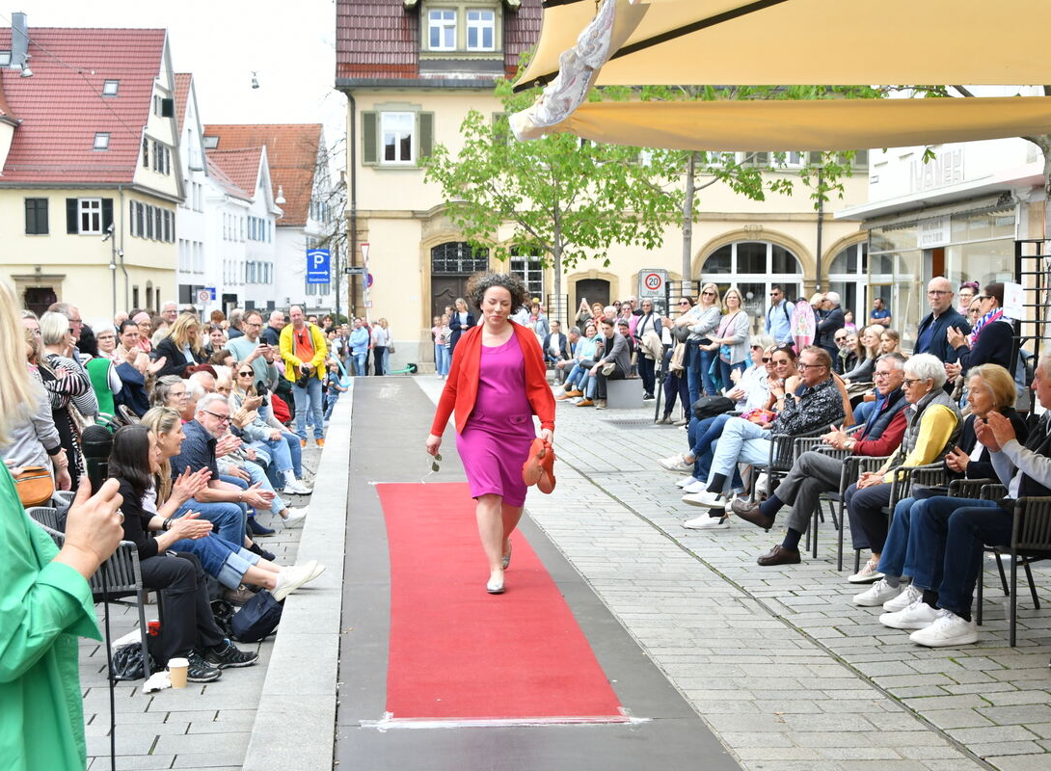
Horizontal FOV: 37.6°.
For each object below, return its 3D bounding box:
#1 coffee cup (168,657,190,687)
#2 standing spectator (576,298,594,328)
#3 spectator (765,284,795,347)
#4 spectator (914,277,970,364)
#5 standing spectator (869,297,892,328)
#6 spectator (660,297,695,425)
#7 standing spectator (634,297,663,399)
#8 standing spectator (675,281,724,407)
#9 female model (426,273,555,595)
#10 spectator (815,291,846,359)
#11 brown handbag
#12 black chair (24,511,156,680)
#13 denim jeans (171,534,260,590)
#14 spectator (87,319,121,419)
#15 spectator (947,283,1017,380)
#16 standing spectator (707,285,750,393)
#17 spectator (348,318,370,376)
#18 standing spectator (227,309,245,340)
[{"bbox_3d":[-1.570,1.296,6.967,0.092,0.125,0.092,0,3,0],"label":"coffee cup"},{"bbox_3d":[1.254,-0.996,32.457,0.500,1.720,0.450,1,3,6],"label":"standing spectator"},{"bbox_3d":[3.294,-0.410,20.046,0.520,1.770,0.360,2,4,38],"label":"spectator"},{"bbox_3d":[3.048,0.073,11.345,0.520,1.730,0.360,2,4,36],"label":"spectator"},{"bbox_3d":[8.412,-1.179,36.456,0.550,1.770,0.380,2,3,27],"label":"standing spectator"},{"bbox_3d":[2.049,-0.354,20.459,0.480,1.650,0.500,-1,3,-30],"label":"spectator"},{"bbox_3d":[2.008,-0.583,25.242,0.520,1.640,0.360,1,3,23],"label":"standing spectator"},{"bbox_3d":[2.087,-0.343,18.245,0.500,1.740,0.400,3,4,45],"label":"standing spectator"},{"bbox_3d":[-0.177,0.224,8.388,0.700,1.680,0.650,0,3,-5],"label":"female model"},{"bbox_3d":[4.214,-0.427,21.345,0.380,1.730,0.520,0,3,9],"label":"spectator"},{"bbox_3d":[-2.336,0.473,7.250,0.260,0.200,0.100,-1,3,-23],"label":"brown handbag"},{"bbox_3d":[-2.039,0.946,7.341,0.600,0.780,0.580,0,3,-5],"label":"black chair"},{"bbox_3d":[-1.656,0.856,7.850,0.680,0.400,0.420,0,3,6],"label":"denim jeans"},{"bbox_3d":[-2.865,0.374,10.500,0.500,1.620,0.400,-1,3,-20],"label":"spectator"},{"bbox_3d":[3.292,0.101,11.100,0.520,1.680,0.500,1,3,13],"label":"spectator"},{"bbox_3d":[2.265,-0.247,17.300,0.520,1.680,0.450,2,4,37],"label":"standing spectator"},{"bbox_3d":[-4.151,-0.768,38.500,0.520,1.760,0.380,-1,3,-12],"label":"spectator"},{"bbox_3d":[-3.470,-0.076,18.458,0.340,1.690,0.520,-2,4,-39],"label":"standing spectator"}]

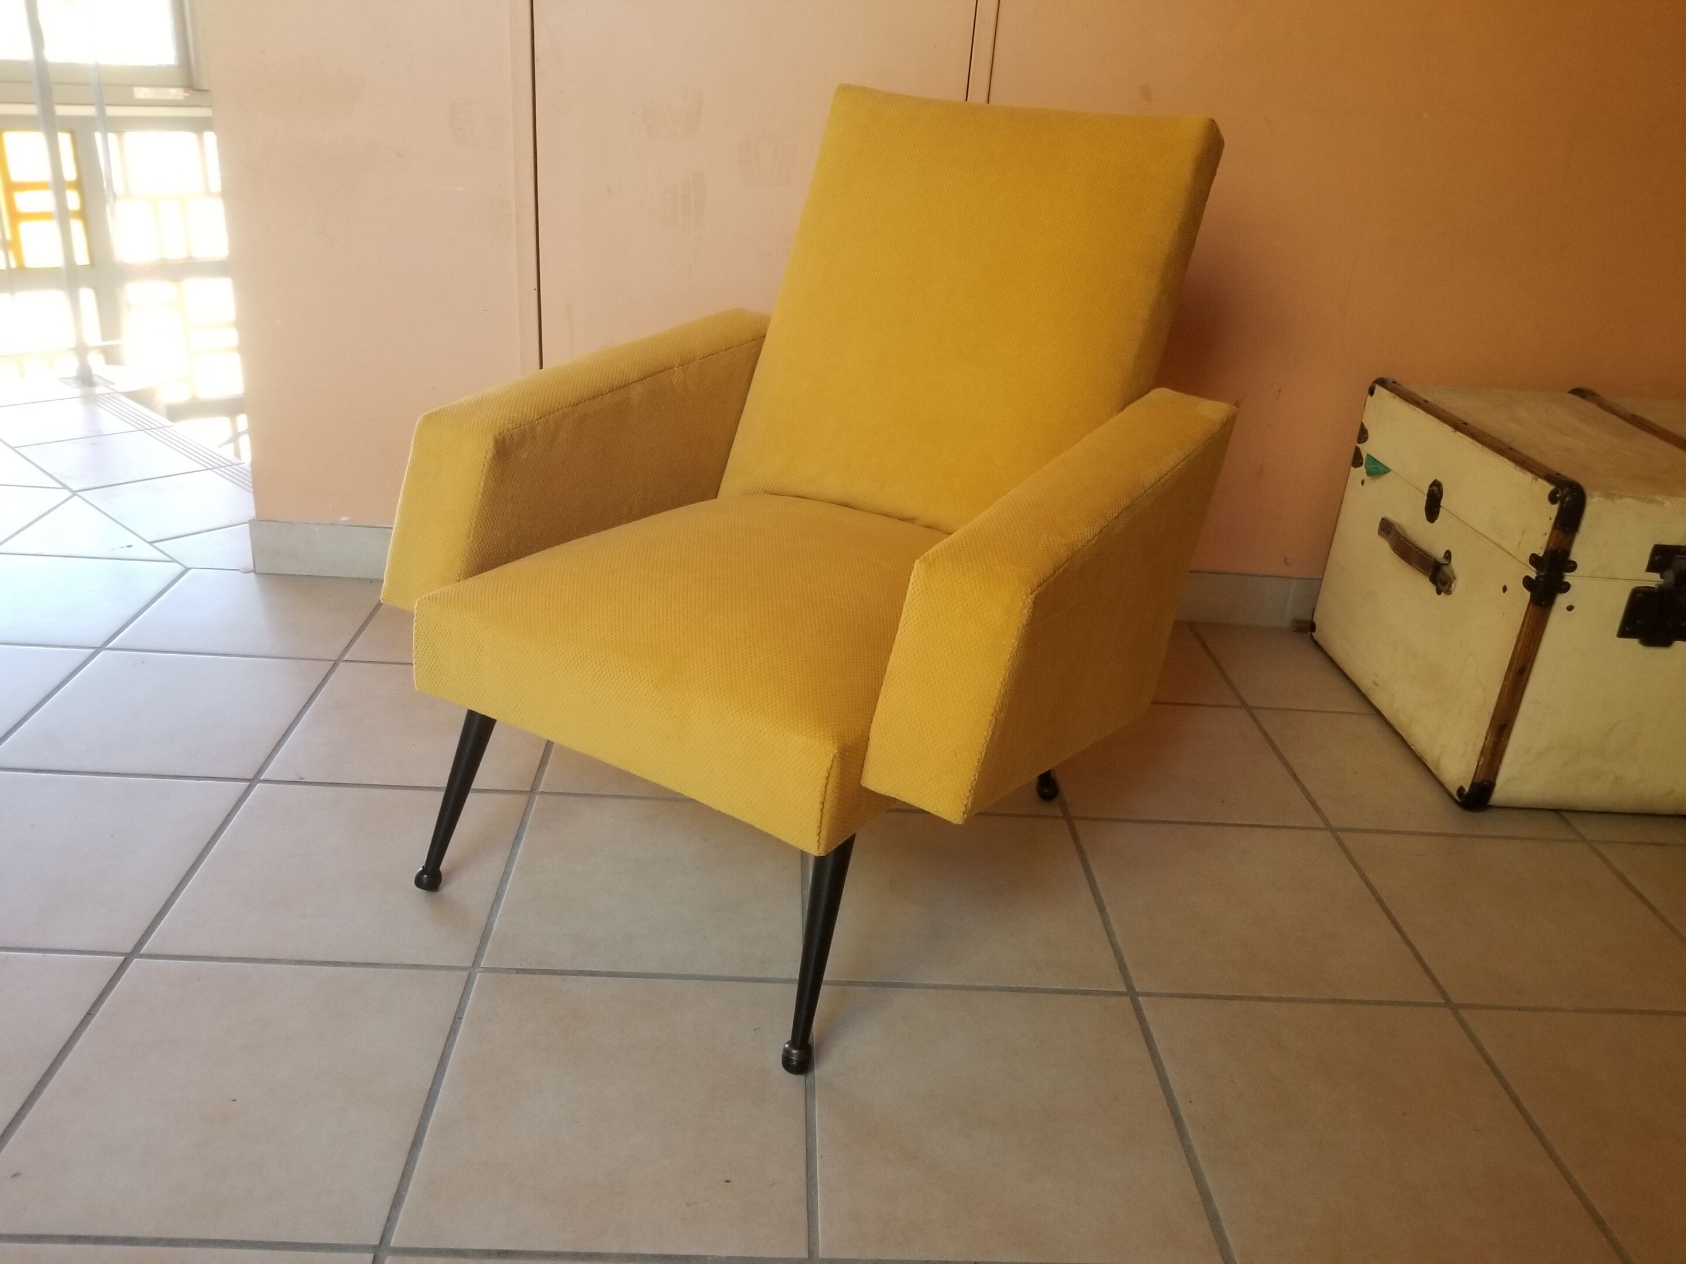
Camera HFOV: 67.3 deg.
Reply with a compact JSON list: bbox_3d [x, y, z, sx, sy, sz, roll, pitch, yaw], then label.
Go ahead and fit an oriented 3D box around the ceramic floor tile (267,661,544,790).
[{"bbox_3d":[-0.556,0.127,1.714,0.331,0.010,0.325,3,25,-4],"label":"ceramic floor tile"}]

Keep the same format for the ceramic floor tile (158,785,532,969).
[{"bbox_3d":[-0.542,0.265,1.414,0.331,0.010,0.325,3,25,-4],"label":"ceramic floor tile"}]

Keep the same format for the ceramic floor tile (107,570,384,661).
[{"bbox_3d":[-0.905,-0.030,1.991,0.331,0.010,0.325,3,25,-4],"label":"ceramic floor tile"}]

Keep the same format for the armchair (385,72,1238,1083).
[{"bbox_3d":[-0.006,-0.166,1.445,0.710,0.828,0.862,18,27,26],"label":"armchair"}]

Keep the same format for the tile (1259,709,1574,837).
[{"bbox_3d":[0.795,0.201,1.803,0.331,0.010,0.325,3,25,-4],"label":"tile"}]

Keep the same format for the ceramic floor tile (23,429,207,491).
[{"bbox_3d":[-1.485,-0.346,2.574,0.332,0.010,0.252,24,31,36],"label":"ceramic floor tile"}]

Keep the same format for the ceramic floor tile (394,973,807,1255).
[{"bbox_3d":[-0.195,0.421,1.137,0.331,0.010,0.325,3,25,-4],"label":"ceramic floor tile"}]

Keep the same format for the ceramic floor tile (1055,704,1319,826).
[{"bbox_3d":[0.456,0.183,1.780,0.331,0.010,0.325,3,25,-4],"label":"ceramic floor tile"}]

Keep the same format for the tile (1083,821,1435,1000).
[{"bbox_3d":[0.467,0.321,1.480,0.331,0.010,0.325,3,25,-4],"label":"tile"}]

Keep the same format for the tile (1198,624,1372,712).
[{"bbox_3d":[0.781,0.064,2.102,0.331,0.010,0.325,3,25,-4],"label":"tile"}]

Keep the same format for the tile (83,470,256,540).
[{"bbox_3d":[-1.239,-0.235,2.377,0.324,0.010,0.252,24,31,36],"label":"tile"}]

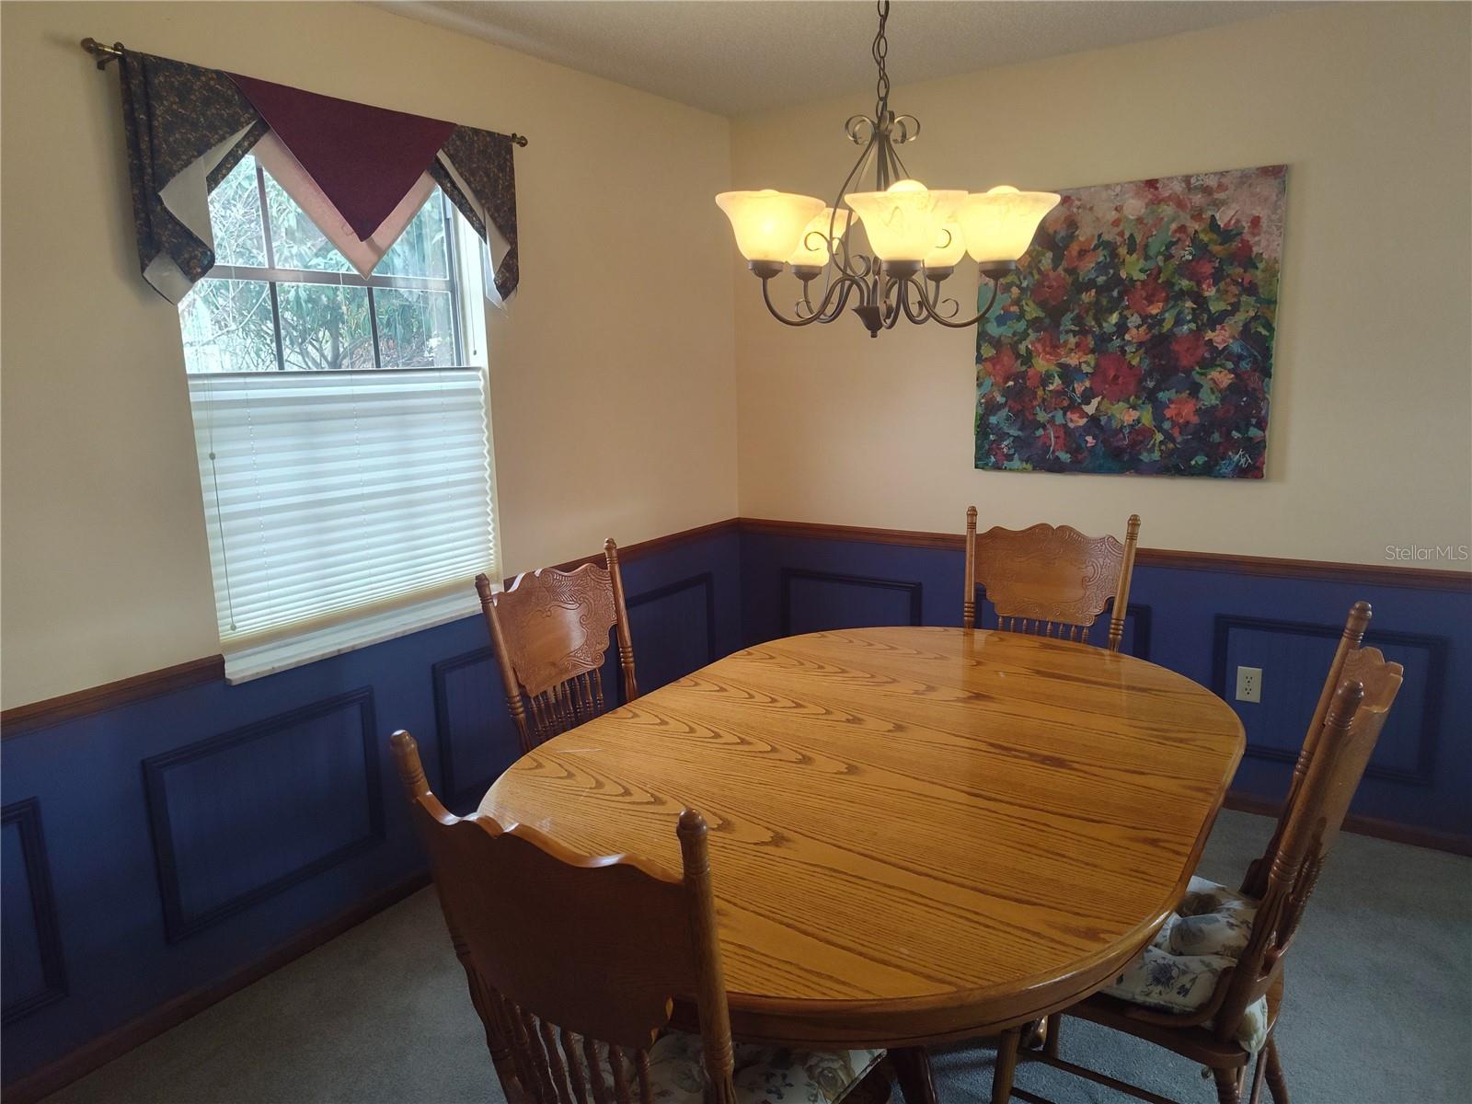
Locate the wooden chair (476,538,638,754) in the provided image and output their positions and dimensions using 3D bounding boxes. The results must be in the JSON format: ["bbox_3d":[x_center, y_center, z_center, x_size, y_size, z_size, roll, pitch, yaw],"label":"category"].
[{"bbox_3d":[-0.258,0.539,2.386,0.545,1.052,0.520,5,13,30],"label":"wooden chair"}]

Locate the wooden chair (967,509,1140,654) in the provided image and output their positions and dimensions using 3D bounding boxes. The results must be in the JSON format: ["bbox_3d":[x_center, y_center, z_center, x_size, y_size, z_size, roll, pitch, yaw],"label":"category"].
[{"bbox_3d":[0.827,0.434,2.772,0.520,1.052,0.545,5,13,30],"label":"wooden chair"}]

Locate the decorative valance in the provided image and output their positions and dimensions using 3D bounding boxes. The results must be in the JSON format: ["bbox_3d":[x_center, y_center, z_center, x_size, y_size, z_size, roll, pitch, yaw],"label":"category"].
[{"bbox_3d":[-0.952,-0.865,2.464,0.105,0.497,1.074,6,13,33],"label":"decorative valance"}]

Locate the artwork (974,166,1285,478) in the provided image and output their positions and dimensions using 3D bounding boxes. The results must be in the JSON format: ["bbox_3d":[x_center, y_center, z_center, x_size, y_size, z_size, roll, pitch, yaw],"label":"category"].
[{"bbox_3d":[1.231,-0.710,3.177,0.914,0.914,0.038,6,13,33],"label":"artwork"}]

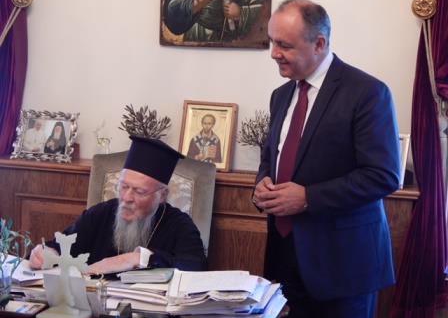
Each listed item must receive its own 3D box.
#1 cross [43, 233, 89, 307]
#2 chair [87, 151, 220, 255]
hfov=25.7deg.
[{"bbox_3d":[-0.463,0.329,2.880,0.138,0.242,0.065,4,7,18],"label":"cross"},{"bbox_3d":[-0.401,0.593,3.574,0.600,1.160,0.660,4,7,19],"label":"chair"}]

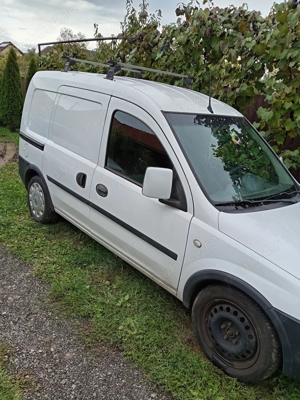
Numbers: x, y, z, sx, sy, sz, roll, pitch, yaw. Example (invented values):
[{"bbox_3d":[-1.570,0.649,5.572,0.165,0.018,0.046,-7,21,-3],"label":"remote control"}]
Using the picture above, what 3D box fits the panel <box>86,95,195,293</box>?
[{"bbox_3d":[-0.058,-0.111,2.445,0.180,1.260,1.140,-11,26,-43],"label":"panel"}]

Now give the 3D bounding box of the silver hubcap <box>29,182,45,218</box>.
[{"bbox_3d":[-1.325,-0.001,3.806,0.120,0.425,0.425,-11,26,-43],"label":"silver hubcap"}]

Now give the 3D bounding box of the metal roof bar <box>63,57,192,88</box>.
[{"bbox_3d":[-0.236,-1.376,3.484,1.240,0.200,0.960,-11,26,-43],"label":"metal roof bar"}]

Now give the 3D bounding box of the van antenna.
[{"bbox_3d":[0.548,-0.940,2.752,0.030,0.345,0.100,-11,26,-43],"label":"van antenna"}]

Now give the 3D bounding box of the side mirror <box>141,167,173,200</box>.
[{"bbox_3d":[0.051,-0.110,2.176,0.190,0.220,0.125,-11,26,-43],"label":"side mirror"}]

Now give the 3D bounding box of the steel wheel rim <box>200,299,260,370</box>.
[{"bbox_3d":[0.556,0.845,2.040,0.130,0.425,0.425,-8,24,-40],"label":"steel wheel rim"}]

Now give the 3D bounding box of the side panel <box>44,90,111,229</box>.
[{"bbox_3d":[-0.761,-0.454,3.128,0.190,1.280,0.950,-11,26,-43],"label":"side panel"}]

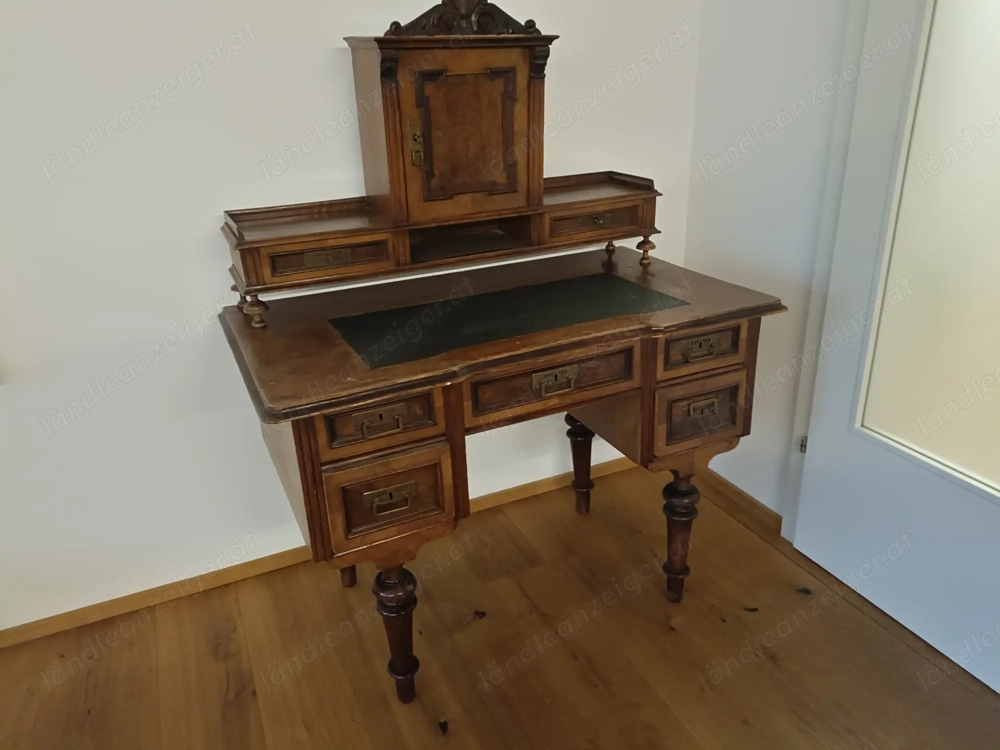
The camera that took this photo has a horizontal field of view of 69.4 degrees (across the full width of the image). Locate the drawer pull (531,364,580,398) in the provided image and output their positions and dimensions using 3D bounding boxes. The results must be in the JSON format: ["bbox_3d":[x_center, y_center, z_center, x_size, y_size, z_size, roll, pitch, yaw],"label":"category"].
[{"bbox_3d":[0.110,0.016,1.433,0.098,0.048,0.024,-12,25,-23],"label":"drawer pull"}]

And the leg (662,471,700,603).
[{"bbox_3d":[0.447,0.405,1.792,0.090,0.368,0.090,-1,23,1],"label":"leg"}]

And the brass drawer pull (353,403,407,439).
[{"bbox_3d":[-0.206,0.084,1.268,0.096,0.046,0.026,-12,25,-22],"label":"brass drawer pull"}]

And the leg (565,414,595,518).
[{"bbox_3d":[0.253,0.259,2.172,0.085,0.360,0.085,-12,25,-22],"label":"leg"}]

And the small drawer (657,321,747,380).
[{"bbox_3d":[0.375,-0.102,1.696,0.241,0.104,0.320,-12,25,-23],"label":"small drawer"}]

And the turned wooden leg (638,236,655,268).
[{"bbox_3d":[0.383,-0.327,1.896,0.047,0.069,0.047,-2,23,1],"label":"turned wooden leg"}]

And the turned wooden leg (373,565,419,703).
[{"bbox_3d":[-0.210,0.546,1.506,0.090,0.368,0.090,-12,25,-23],"label":"turned wooden leg"}]

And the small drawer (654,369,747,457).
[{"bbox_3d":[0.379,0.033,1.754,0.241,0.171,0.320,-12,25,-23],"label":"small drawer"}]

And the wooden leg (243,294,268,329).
[{"bbox_3d":[-0.511,-0.133,1.520,0.047,0.069,0.047,-12,25,-22],"label":"wooden leg"}]

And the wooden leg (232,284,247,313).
[{"bbox_3d":[-0.580,-0.186,1.637,0.054,0.073,0.054,-12,25,-23],"label":"wooden leg"}]

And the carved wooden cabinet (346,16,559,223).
[{"bbox_3d":[-0.104,-0.605,1.627,0.412,0.454,0.235,-12,25,-23],"label":"carved wooden cabinet"}]

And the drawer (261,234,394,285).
[{"bbox_3d":[-0.394,-0.274,1.596,0.277,0.075,0.170,-12,25,-22],"label":"drawer"}]

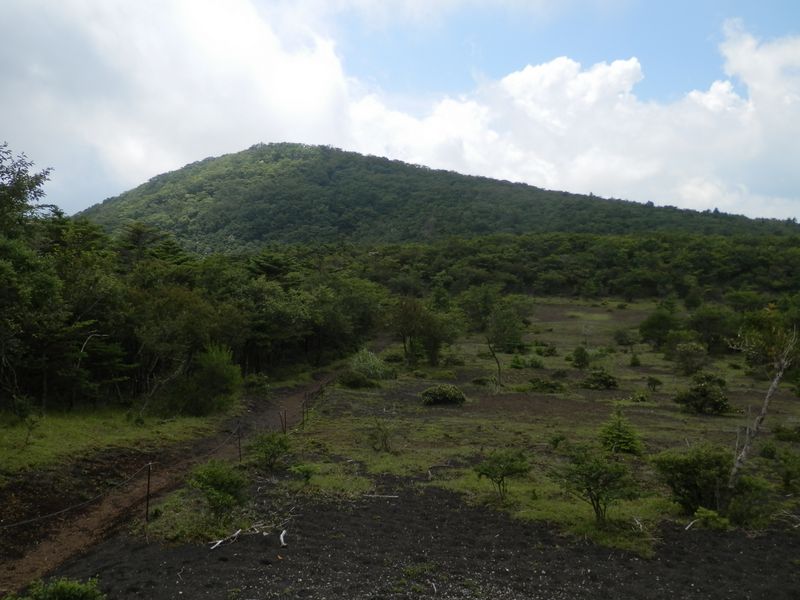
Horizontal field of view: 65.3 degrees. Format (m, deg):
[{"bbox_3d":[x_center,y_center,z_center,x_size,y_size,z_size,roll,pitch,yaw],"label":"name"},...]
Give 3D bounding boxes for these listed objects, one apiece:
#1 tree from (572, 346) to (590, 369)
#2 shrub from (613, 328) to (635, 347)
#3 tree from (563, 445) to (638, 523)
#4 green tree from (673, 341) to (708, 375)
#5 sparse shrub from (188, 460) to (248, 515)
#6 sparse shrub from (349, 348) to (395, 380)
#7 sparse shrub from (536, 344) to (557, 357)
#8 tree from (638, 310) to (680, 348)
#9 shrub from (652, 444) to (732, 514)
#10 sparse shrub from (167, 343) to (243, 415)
[{"bbox_3d":[12.653,4.008,43.500,1.230,1.488,1.131,0,3,0],"label":"tree"},{"bbox_3d":[20.147,3.365,56.000,2.111,1.567,1.942,0,3,0],"label":"shrub"},{"bbox_3d":[3.229,3.002,10.100,1.174,1.225,1.080,0,3,0],"label":"tree"},{"bbox_3d":[19.153,3.844,41.000,2.189,2.039,2.014,0,3,0],"label":"green tree"},{"bbox_3d":[-3.025,3.125,10.400,0.980,0.873,0.902,0,3,0],"label":"sparse shrub"},{"bbox_3d":[-1.675,3.928,38.000,2.626,1.890,2.416,0,3,0],"label":"sparse shrub"},{"bbox_3d":[11.504,3.966,49.000,1.847,0.914,1.699,0,3,0],"label":"sparse shrub"},{"bbox_3d":[22.784,2.512,55.000,3.455,3.420,3.179,0,3,0],"label":"tree"},{"bbox_3d":[5.016,3.078,10.700,1.344,1.164,1.237,0,3,0],"label":"shrub"},{"bbox_3d":[-8.459,3.483,27.000,3.223,3.022,2.965,0,3,0],"label":"sparse shrub"}]

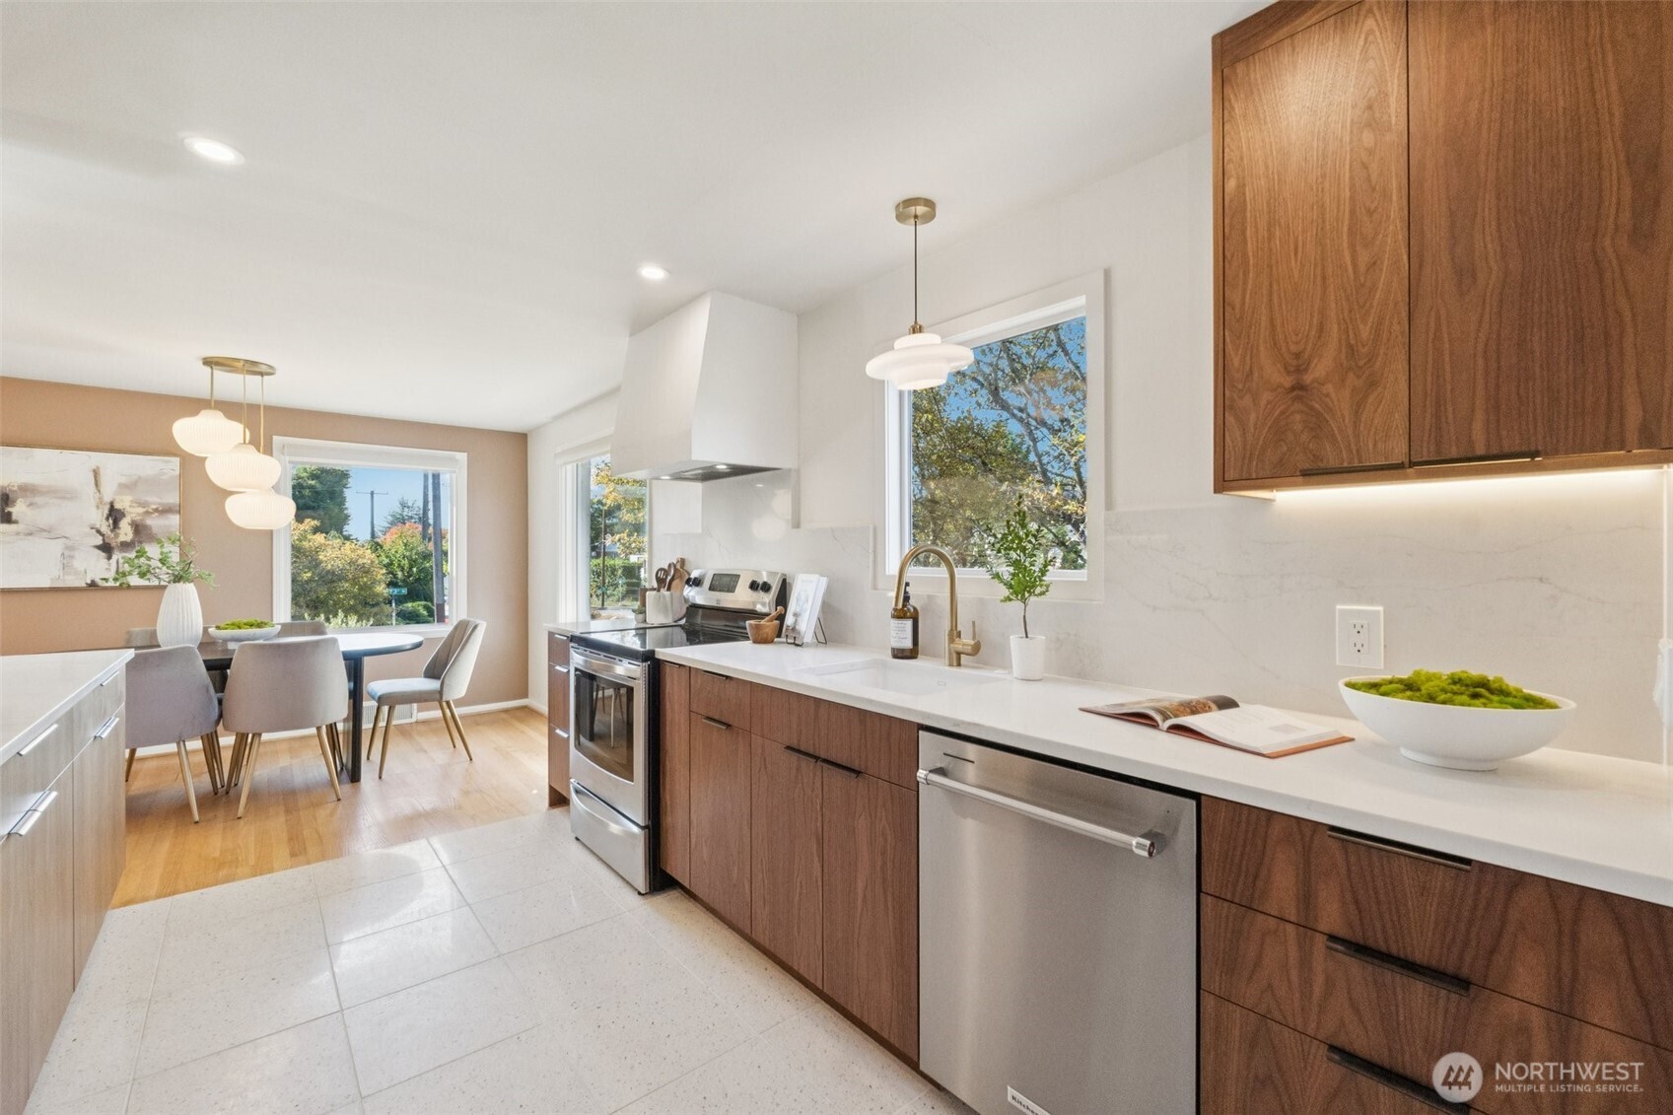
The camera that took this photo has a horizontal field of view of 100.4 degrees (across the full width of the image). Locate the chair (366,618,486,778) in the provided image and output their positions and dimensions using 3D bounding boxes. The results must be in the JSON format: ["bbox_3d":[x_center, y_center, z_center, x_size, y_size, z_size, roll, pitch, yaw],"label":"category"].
[{"bbox_3d":[-2.537,0.833,4.327,0.605,0.845,0.510,0,0,-40],"label":"chair"}]

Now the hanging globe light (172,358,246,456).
[{"bbox_3d":[-3.336,-0.787,3.720,0.307,0.505,0.307,0,0,-40],"label":"hanging globe light"}]

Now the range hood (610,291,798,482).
[{"bbox_3d":[-0.607,-0.689,3.065,0.490,0.655,0.765,0,0,-40],"label":"range hood"}]

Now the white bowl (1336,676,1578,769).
[{"bbox_3d":[1.011,0.279,1.152,0.292,0.120,0.292,0,0,-40],"label":"white bowl"}]

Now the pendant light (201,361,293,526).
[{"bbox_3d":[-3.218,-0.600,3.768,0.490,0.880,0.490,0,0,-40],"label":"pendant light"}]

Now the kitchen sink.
[{"bbox_3d":[0.165,0.439,1.993,0.370,0.210,0.540,0,0,-40],"label":"kitchen sink"}]

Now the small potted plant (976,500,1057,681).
[{"bbox_3d":[0.494,0.088,1.915,0.200,0.500,0.200,0,0,0],"label":"small potted plant"}]

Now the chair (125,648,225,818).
[{"bbox_3d":[-3.332,0.829,3.370,0.505,0.863,0.630,0,0,-40],"label":"chair"}]

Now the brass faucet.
[{"bbox_3d":[0.305,0.150,2.083,0.280,0.380,0.123,0,0,-40],"label":"brass faucet"}]

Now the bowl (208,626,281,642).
[{"bbox_3d":[-3.217,0.443,3.788,0.295,0.115,0.295,0,0,-40],"label":"bowl"}]

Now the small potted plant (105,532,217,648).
[{"bbox_3d":[-3.502,0.190,3.620,0.410,0.642,0.350,0,0,-40],"label":"small potted plant"}]

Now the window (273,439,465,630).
[{"bbox_3d":[-3.416,-0.102,5.191,1.207,1.459,0.100,0,0,-40],"label":"window"}]

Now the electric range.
[{"bbox_3d":[-0.701,0.658,3.026,0.670,1.195,0.762,0,0,-40],"label":"electric range"}]

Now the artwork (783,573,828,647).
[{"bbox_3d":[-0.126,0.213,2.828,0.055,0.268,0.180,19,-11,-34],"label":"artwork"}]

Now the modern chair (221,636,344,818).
[{"bbox_3d":[-2.856,0.832,3.634,0.510,0.848,0.610,0,0,-40],"label":"modern chair"}]

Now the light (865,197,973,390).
[{"bbox_3d":[0.235,-0.757,2.030,0.313,0.517,0.313,0,0,0],"label":"light"}]

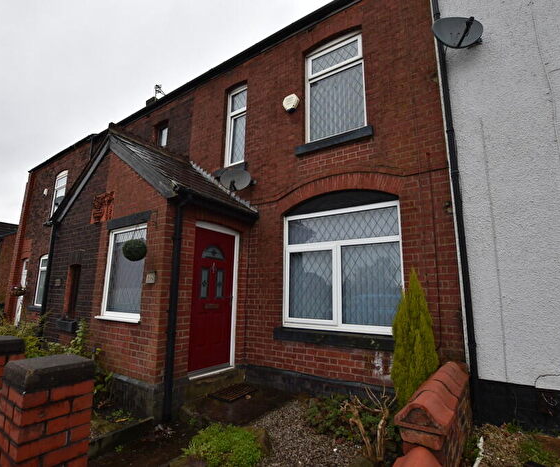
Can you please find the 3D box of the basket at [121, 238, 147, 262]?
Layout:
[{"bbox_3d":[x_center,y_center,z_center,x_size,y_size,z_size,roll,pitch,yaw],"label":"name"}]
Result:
[{"bbox_3d":[-1.751,0.193,3.516,0.270,0.270,0.270,-6,-13,33],"label":"basket"}]

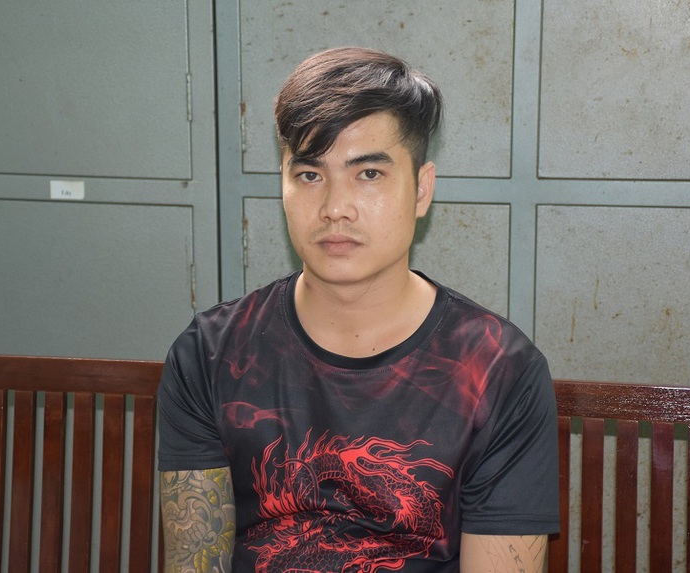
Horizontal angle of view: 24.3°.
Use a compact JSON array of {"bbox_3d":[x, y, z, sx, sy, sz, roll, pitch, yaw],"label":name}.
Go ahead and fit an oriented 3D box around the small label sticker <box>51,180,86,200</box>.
[{"bbox_3d":[-0.409,-0.142,2.360,0.053,0.027,0.002,2,11,11],"label":"small label sticker"}]

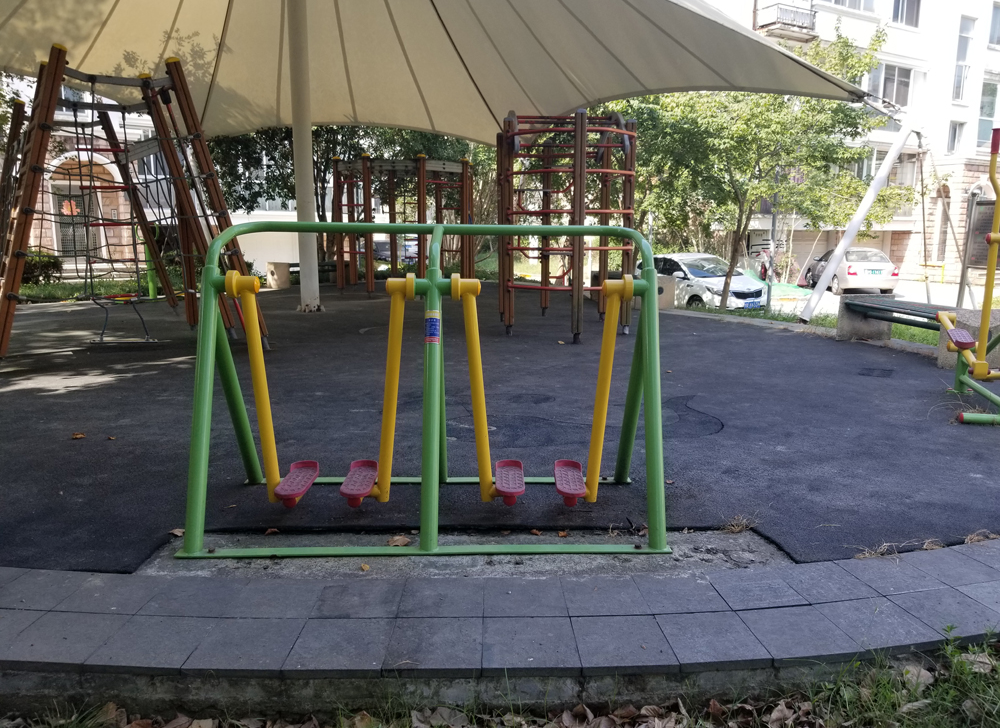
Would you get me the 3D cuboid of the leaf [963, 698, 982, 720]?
[{"bbox_3d":[1.402,1.022,2.229,0.050,0.030,0.060,0,10,0],"label":"leaf"}]

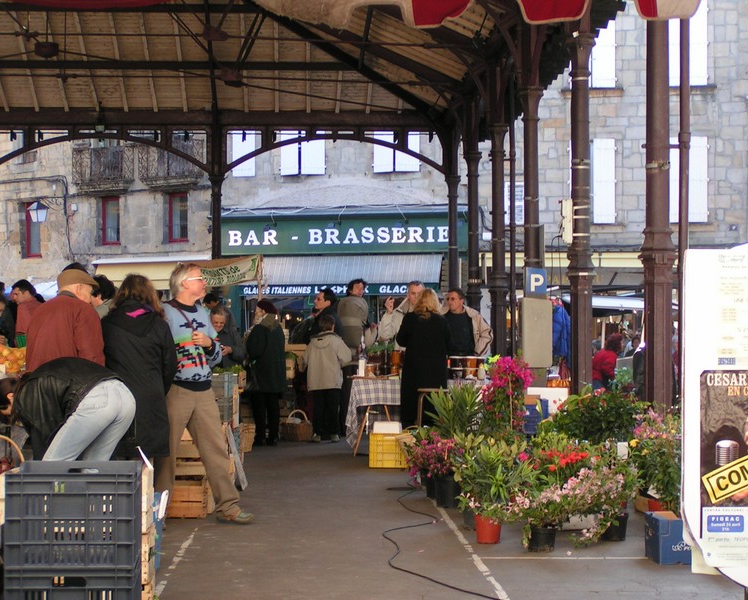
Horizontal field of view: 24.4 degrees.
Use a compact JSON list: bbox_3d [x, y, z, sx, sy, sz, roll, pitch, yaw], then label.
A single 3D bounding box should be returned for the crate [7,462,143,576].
[{"bbox_3d":[-0.967,0.695,5.636,0.400,0.300,0.580,0,-1,-6],"label":"crate"}]

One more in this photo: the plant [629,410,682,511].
[{"bbox_3d":[1.988,1.127,12.200,0.410,0.730,0.400,0,-1,-2],"label":"plant"}]

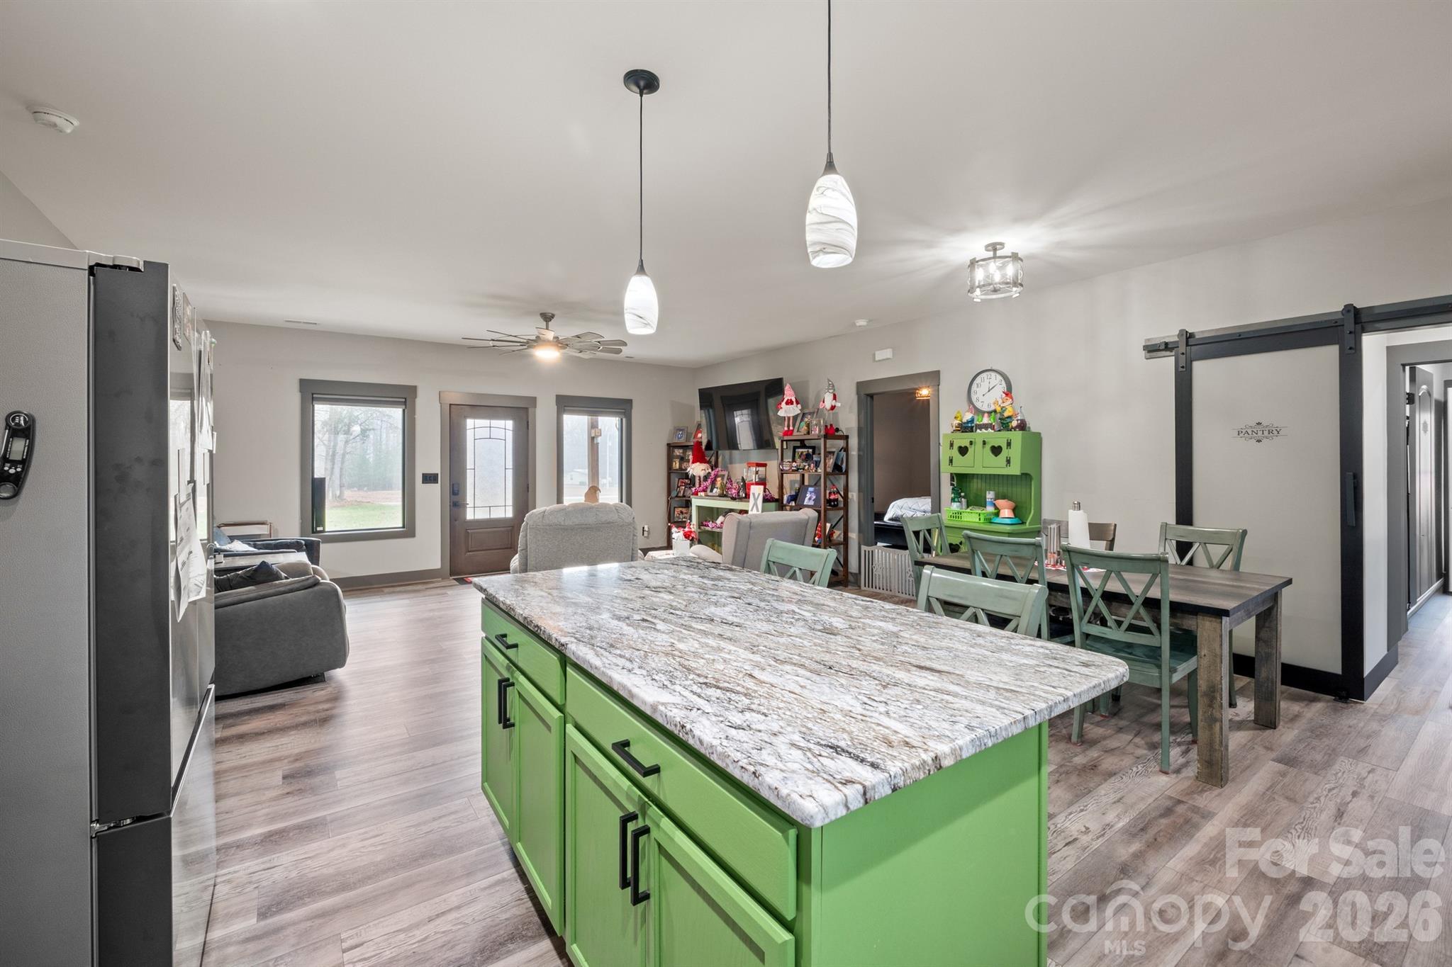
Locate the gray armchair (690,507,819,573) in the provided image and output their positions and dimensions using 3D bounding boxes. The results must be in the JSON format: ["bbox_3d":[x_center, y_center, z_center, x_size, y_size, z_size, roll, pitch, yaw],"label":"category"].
[{"bbox_3d":[0.100,0.686,4.600,0.740,1.000,0.860,-1,2,-37],"label":"gray armchair"}]

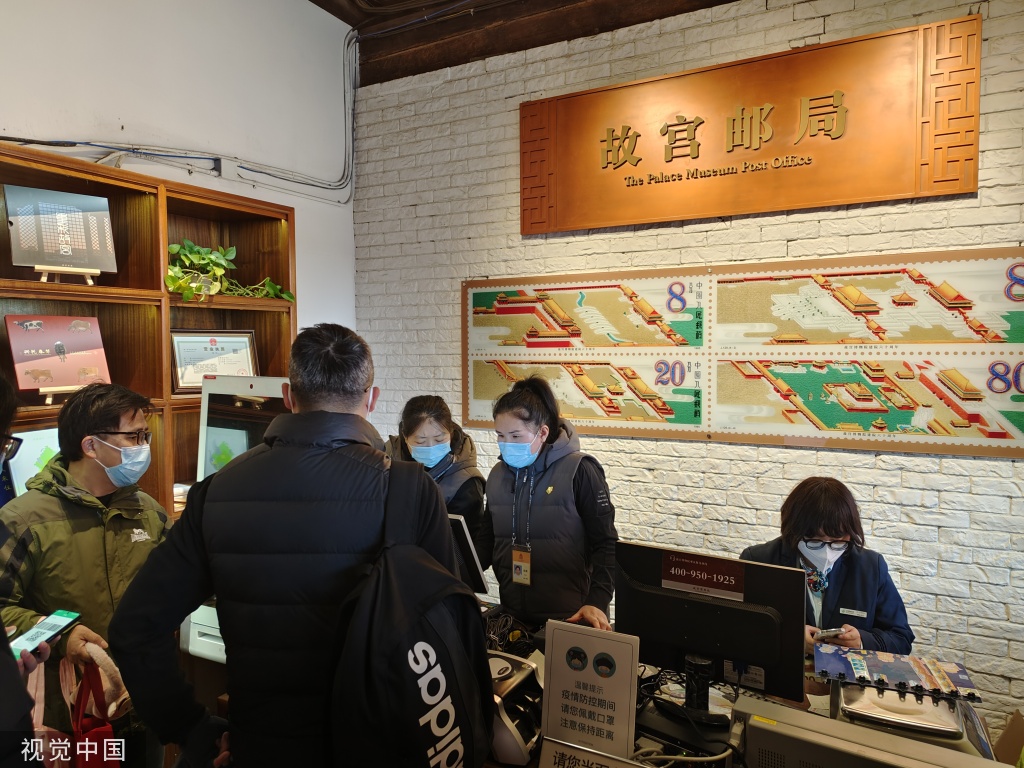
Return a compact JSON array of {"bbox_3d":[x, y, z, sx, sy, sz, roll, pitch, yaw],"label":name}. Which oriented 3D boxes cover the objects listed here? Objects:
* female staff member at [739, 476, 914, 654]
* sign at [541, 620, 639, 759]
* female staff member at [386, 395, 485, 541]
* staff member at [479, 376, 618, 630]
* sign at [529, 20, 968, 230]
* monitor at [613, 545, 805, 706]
[{"bbox_3d":[0.896,0.927,1.939,0.470,1.290,0.570,1,3,27],"label":"female staff member"},{"bbox_3d":[0.163,0.670,1.458,0.210,0.295,0.035,1,-3,24],"label":"sign"},{"bbox_3d":[-0.263,0.798,2.380,0.460,1.520,0.340,0,3,10],"label":"female staff member"},{"bbox_3d":[0.104,0.773,2.123,0.470,1.590,0.350,1,3,29],"label":"staff member"},{"bbox_3d":[0.811,-0.963,2.696,1.740,0.595,0.040,1,3,27],"label":"sign"},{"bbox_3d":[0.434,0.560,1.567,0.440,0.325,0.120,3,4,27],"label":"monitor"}]

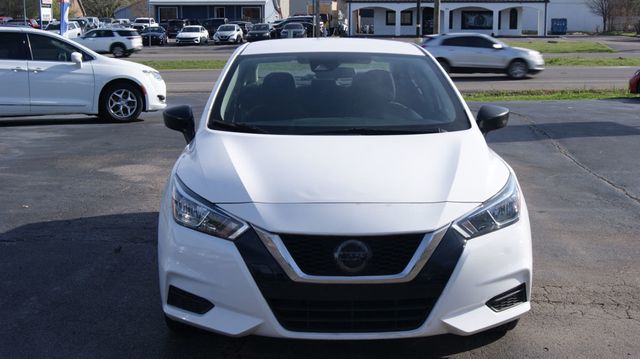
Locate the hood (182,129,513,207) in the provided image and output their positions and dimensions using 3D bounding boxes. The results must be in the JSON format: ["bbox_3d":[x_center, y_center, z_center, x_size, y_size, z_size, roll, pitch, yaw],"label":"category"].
[{"bbox_3d":[0.115,-0.074,4.285,1.530,0.250,0.970,0,9,-1],"label":"hood"}]

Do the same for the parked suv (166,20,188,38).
[{"bbox_3d":[-12.927,-13.698,80.000,1.900,1.750,4.700,0,10,2],"label":"parked suv"}]

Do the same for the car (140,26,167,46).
[{"bbox_3d":[-12.800,-11.003,68.000,1.800,1.430,4.600,0,9,-2],"label":"car"}]

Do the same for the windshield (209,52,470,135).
[{"bbox_3d":[0.100,-0.493,4.892,1.390,0.150,0.930,0,37,-1],"label":"windshield"}]

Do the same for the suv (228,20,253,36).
[{"bbox_3d":[-7.076,-13.352,78.500,1.870,1.620,4.600,0,9,1],"label":"suv"}]

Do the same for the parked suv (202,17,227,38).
[{"bbox_3d":[-9.331,-13.311,78.000,1.980,1.800,4.950,0,9,1],"label":"parked suv"}]

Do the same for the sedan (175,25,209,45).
[{"bbox_3d":[-9.913,-11.168,68.300,1.820,1.430,4.680,0,9,1],"label":"sedan"}]

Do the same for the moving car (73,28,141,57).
[{"bbox_3d":[-13.689,-8.513,55.000,5.050,1.770,1.980,0,9,0],"label":"moving car"}]

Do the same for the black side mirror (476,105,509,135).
[{"bbox_3d":[0.983,-0.325,5.030,0.200,0.190,0.160,0,10,-1],"label":"black side mirror"}]

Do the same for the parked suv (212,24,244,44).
[{"bbox_3d":[-7.290,-11.451,69.500,1.800,1.570,4.450,1,10,4],"label":"parked suv"}]

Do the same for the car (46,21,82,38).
[{"bbox_3d":[-18.905,-10.761,65.000,1.860,1.680,4.700,0,9,-1],"label":"car"}]

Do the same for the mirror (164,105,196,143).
[{"bbox_3d":[-0.787,-0.312,4.987,0.200,0.205,0.160,0,10,-1],"label":"mirror"}]

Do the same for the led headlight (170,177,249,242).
[{"bbox_3d":[-0.473,0.123,3.912,0.410,0.225,0.460,0,10,-1],"label":"led headlight"}]

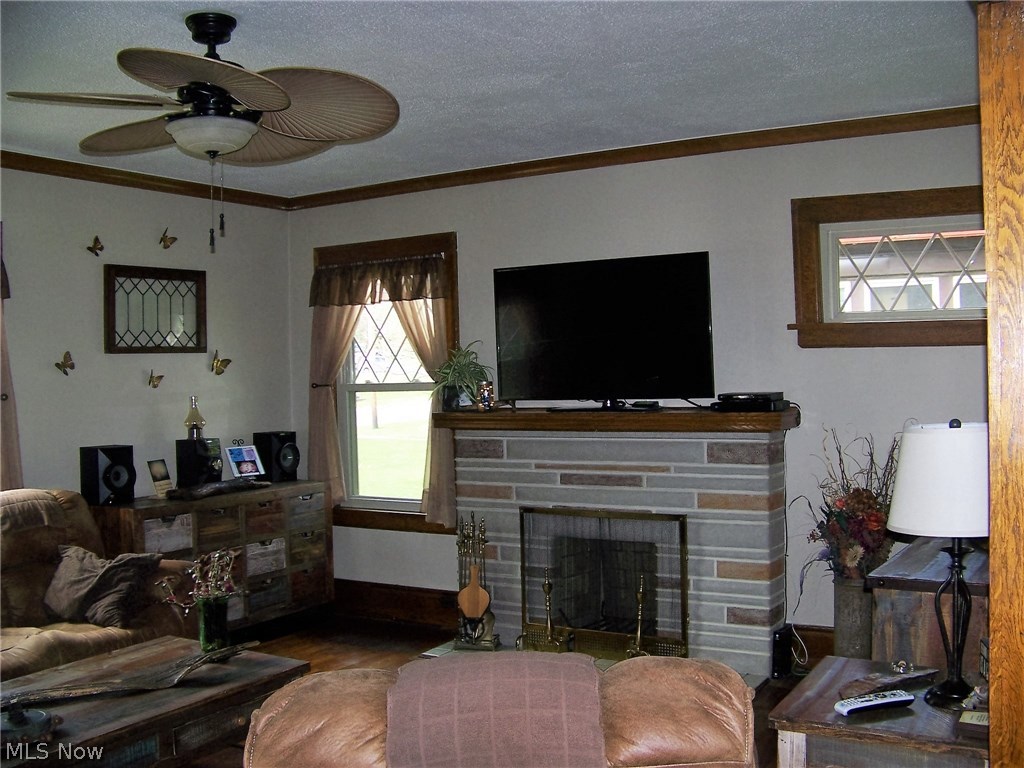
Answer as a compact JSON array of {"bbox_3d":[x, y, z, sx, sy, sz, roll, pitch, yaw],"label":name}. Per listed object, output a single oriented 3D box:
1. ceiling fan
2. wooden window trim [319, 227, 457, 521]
[{"bbox_3d":[-0.849,-0.846,2.924,1.120,0.410,1.120,-2,2,-17],"label":"ceiling fan"},{"bbox_3d":[-0.735,-0.006,5.923,0.990,1.630,0.090,-1,1,31],"label":"wooden window trim"}]

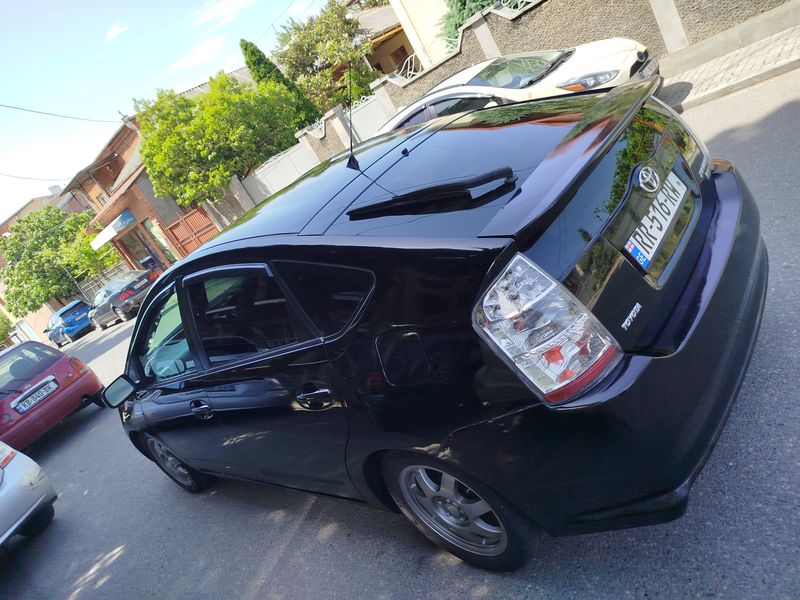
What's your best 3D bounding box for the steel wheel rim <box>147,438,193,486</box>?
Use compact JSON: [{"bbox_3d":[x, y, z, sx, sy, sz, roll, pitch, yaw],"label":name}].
[{"bbox_3d":[-1.577,1.107,3.926,0.420,0.420,0.160,-13,25,47],"label":"steel wheel rim"}]

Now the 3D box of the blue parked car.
[{"bbox_3d":[-16.312,1.231,27.560,4.050,1.450,1.700,-14,24,46],"label":"blue parked car"}]

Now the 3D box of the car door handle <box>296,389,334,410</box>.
[{"bbox_3d":[-0.285,0.334,1.871,0.210,0.075,0.055,-13,25,47],"label":"car door handle"}]

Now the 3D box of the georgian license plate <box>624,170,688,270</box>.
[{"bbox_3d":[0.809,-0.269,1.730,0.520,0.112,0.015,-45,6,-38],"label":"georgian license plate"}]

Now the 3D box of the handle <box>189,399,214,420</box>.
[{"bbox_3d":[-0.952,0.525,2.661,0.200,0.075,0.055,-13,25,47],"label":"handle"}]

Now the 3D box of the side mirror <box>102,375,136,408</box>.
[{"bbox_3d":[-1.570,0.509,3.083,0.125,0.130,0.190,-13,25,47],"label":"side mirror"}]

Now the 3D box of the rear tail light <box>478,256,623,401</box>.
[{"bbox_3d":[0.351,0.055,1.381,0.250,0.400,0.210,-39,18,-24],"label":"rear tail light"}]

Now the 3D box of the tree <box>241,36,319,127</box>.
[{"bbox_3d":[-2.589,-4.290,13.822,1.400,4.740,1.400,-13,25,47],"label":"tree"}]

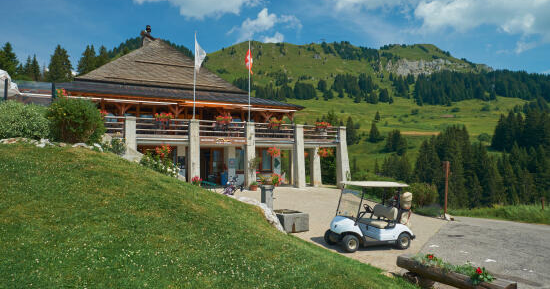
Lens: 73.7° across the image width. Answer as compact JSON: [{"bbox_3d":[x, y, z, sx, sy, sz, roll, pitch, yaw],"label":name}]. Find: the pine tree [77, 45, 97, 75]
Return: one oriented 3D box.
[{"bbox_3d":[-48.834,-20.725,95.000,5.000,10.500,5.000,2,1,0],"label":"pine tree"}]

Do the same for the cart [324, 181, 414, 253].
[{"bbox_3d":[2.630,1.920,10.230,2.360,1.790,1.200,2,1,-21],"label":"cart"}]

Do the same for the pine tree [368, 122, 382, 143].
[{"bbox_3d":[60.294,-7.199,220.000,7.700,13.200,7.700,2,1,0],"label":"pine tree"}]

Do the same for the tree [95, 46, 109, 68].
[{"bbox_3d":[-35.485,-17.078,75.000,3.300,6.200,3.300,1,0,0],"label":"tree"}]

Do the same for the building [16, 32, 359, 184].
[{"bbox_3d":[-6.056,-2.422,26.135,18.300,10.300,13.500,1,0,-27],"label":"building"}]

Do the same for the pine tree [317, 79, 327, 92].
[{"bbox_3d":[53.259,-67.003,420.000,10.500,14.000,10.500,1,0,0],"label":"pine tree"}]

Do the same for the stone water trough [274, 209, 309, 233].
[{"bbox_3d":[0.360,2.437,11.880,0.930,0.540,1.080,1,1,-33],"label":"stone water trough"}]

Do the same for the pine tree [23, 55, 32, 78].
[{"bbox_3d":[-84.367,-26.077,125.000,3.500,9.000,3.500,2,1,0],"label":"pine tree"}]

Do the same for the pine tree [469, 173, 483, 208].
[{"bbox_3d":[42.648,9.997,78.000,3.100,7.600,3.100,1,0,0],"label":"pine tree"}]

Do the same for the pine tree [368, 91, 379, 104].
[{"bbox_3d":[96.700,-46.141,360.000,9.000,12.000,9.000,2,1,0],"label":"pine tree"}]

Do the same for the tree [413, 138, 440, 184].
[{"bbox_3d":[43.666,5.011,105.000,6.800,14.000,6.800,1,0,0],"label":"tree"}]

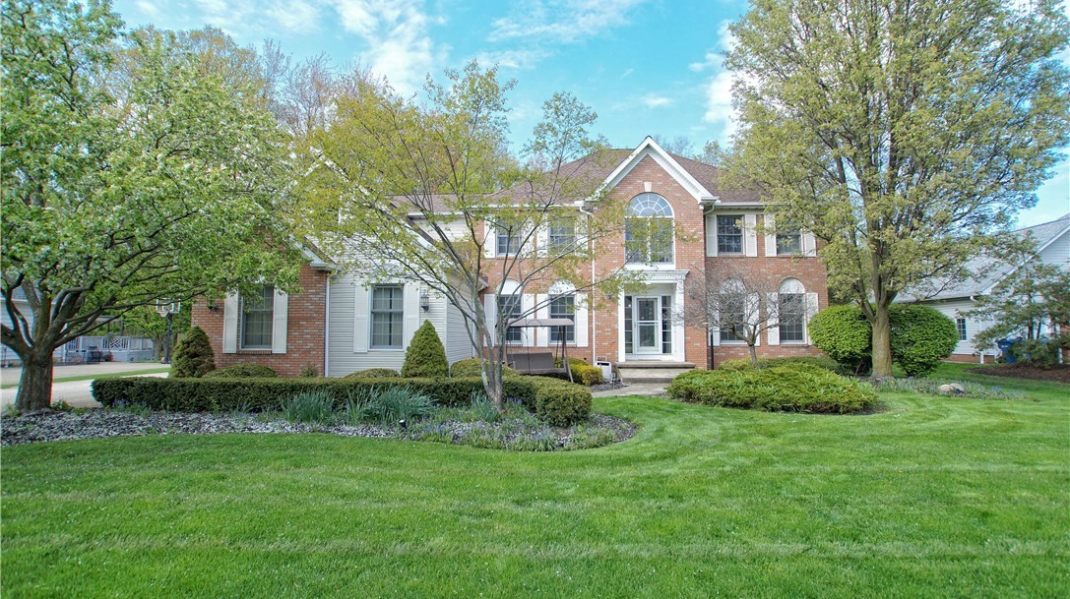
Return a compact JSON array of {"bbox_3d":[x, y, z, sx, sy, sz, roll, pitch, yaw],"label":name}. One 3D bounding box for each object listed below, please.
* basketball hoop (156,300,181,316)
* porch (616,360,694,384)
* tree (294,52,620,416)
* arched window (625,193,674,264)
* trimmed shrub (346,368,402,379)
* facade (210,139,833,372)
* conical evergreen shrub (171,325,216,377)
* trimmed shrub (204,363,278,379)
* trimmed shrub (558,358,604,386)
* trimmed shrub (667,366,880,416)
[{"bbox_3d":[-20.200,0.487,26.029,1.320,1.020,0.750,0,-4,0],"label":"basketball hoop"},{"bbox_3d":[3.740,2.262,14.858,2.450,0.540,2.000,0,-4,0],"label":"porch"},{"bbox_3d":[-1.400,-1.190,9.506,6.100,6.700,5.700,0,-4,0],"label":"tree"},{"bbox_3d":[3.860,-2.389,16.006,1.700,2.450,0.160,0,-4,0],"label":"arched window"},{"bbox_3d":[-3.920,1.986,11.489,1.400,0.650,1.200,0,-4,0],"label":"trimmed shrub"},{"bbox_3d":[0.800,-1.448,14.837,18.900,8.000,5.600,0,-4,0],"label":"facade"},{"bbox_3d":[-8.220,1.470,11.275,1.000,1.650,1.000,0,-4,0],"label":"conical evergreen shrub"},{"bbox_3d":[-6.950,1.889,11.095,1.600,0.780,1.300,0,-4,0],"label":"trimmed shrub"},{"bbox_3d":[1.400,2.159,14.384,1.400,0.720,1.250,0,-4,0],"label":"trimmed shrub"},{"bbox_3d":[5.000,1.873,10.294,3.700,0.720,2.900,0,-4,0],"label":"trimmed shrub"}]

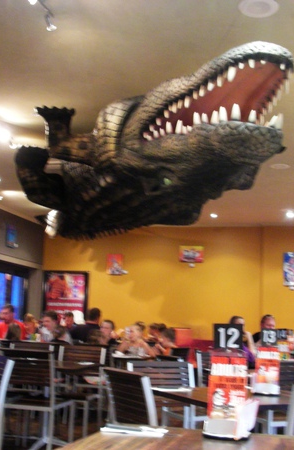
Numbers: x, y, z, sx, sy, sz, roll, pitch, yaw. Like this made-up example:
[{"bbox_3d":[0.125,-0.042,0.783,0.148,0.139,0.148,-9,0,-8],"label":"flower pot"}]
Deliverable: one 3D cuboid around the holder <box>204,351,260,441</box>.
[{"bbox_3d":[0.258,0.528,1.913,0.140,0.255,0.110,1,-10,13],"label":"holder"}]

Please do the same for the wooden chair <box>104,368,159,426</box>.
[{"bbox_3d":[0.124,1.110,2.749,0.550,0.860,0.450,7,-11,-28],"label":"wooden chair"}]

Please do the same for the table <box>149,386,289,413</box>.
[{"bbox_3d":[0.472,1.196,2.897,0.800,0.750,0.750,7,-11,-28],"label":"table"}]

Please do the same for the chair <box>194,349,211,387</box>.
[{"bbox_3d":[0.785,1.717,6.099,0.440,0.850,0.530,-1,-10,24],"label":"chair"}]

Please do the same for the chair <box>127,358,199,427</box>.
[{"bbox_3d":[0.182,1.220,3.310,0.440,0.850,0.530,8,-11,-26],"label":"chair"}]

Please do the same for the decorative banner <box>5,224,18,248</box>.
[{"bbox_3d":[-2.685,0.231,12.192,0.050,0.457,0.403,-1,-10,15],"label":"decorative banner"}]

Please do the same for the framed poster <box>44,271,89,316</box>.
[{"bbox_3d":[-1.907,1.703,14.257,1.128,1.265,0.060,1,-10,15],"label":"framed poster"}]

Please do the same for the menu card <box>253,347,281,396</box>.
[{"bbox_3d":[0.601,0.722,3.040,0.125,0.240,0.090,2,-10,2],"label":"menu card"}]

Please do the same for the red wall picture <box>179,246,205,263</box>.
[{"bbox_3d":[0.903,0.600,12.272,0.502,0.336,0.030,0,-10,14],"label":"red wall picture"}]

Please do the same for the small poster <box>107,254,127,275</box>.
[{"bbox_3d":[-0.644,0.826,12.629,0.381,0.428,0.030,0,-10,14],"label":"small poster"}]

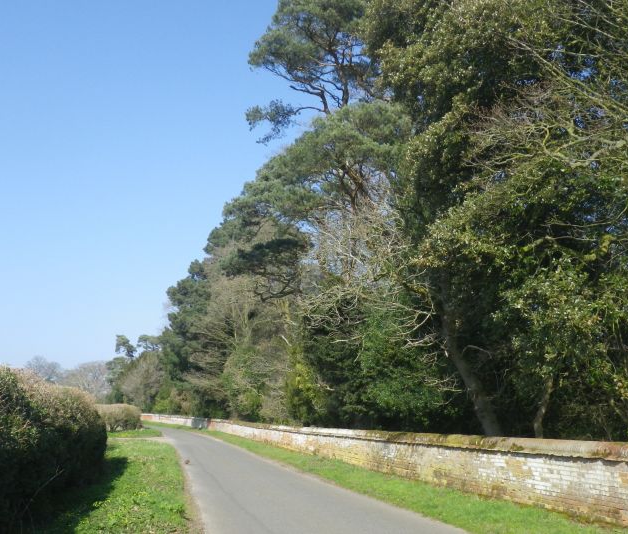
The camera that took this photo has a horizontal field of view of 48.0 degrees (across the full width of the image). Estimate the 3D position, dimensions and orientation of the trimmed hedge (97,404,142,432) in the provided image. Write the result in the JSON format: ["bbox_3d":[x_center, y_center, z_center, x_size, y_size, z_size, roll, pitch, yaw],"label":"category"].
[{"bbox_3d":[-18.650,14.090,66.000,5.200,2.500,3.000,6,-13,-24],"label":"trimmed hedge"}]

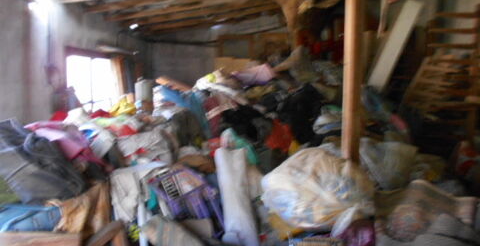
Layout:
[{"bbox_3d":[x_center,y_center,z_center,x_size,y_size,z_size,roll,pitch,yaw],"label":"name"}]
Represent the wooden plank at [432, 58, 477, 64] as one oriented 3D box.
[{"bbox_3d":[2.380,-0.693,4.000,0.490,0.050,0.060,1,5,6],"label":"wooden plank"}]

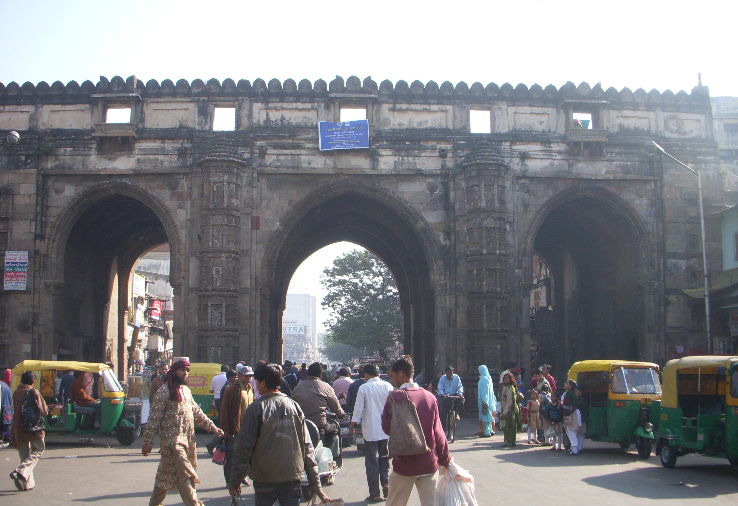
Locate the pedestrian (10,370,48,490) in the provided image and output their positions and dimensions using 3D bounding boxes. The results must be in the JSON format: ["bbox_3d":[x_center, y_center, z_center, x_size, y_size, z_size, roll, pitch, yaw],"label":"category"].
[{"bbox_3d":[-4.644,2.383,10.980,0.460,1.565,0.400,-3,-8,22],"label":"pedestrian"}]

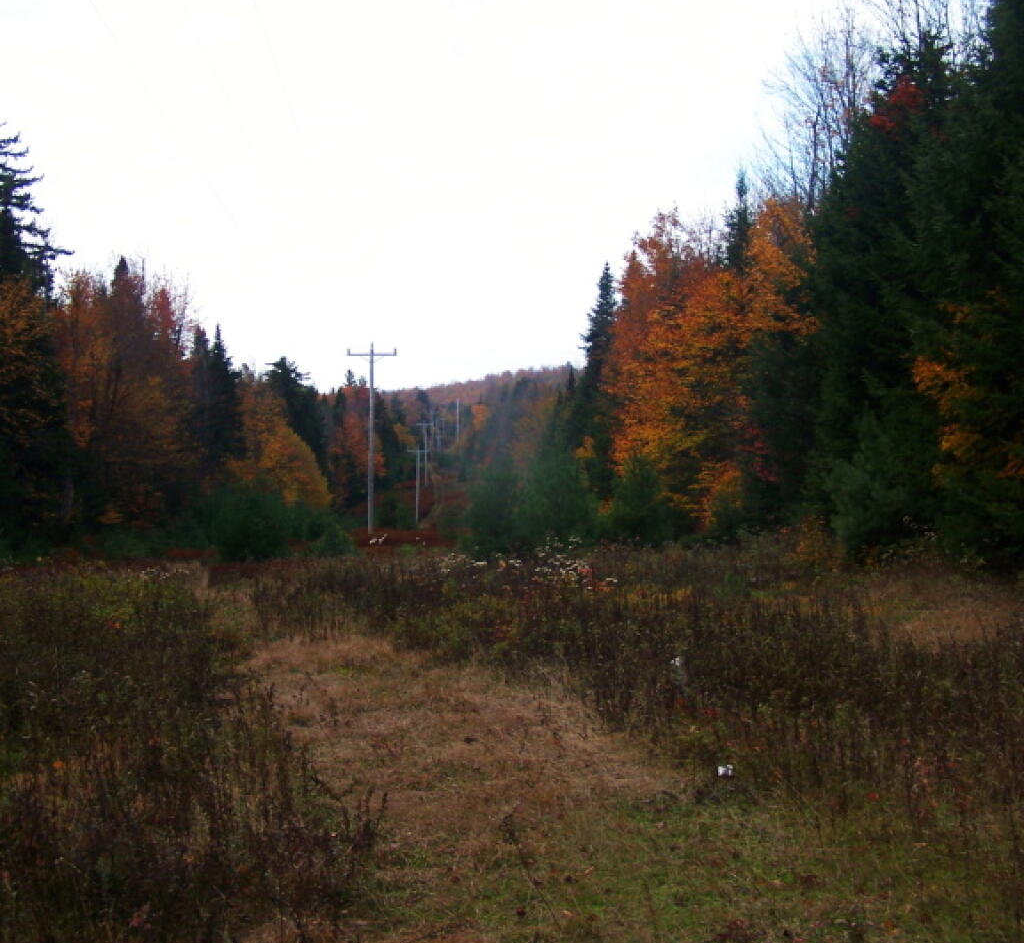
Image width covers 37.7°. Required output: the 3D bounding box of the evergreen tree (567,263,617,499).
[{"bbox_3d":[5.178,-5.246,97.000,3.521,16.635,3.521,1,-1,0],"label":"evergreen tree"}]

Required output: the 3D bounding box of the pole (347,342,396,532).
[{"bbox_3d":[-7.207,-1.644,77.000,2.466,10.027,0.300,1,-1,-2],"label":"pole"}]

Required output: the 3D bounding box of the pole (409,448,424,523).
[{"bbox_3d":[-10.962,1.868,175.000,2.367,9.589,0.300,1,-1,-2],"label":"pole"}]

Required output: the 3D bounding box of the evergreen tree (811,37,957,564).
[{"bbox_3d":[11.345,-5.368,46.000,4.584,16.007,4.584,1,-1,0],"label":"evergreen tree"}]

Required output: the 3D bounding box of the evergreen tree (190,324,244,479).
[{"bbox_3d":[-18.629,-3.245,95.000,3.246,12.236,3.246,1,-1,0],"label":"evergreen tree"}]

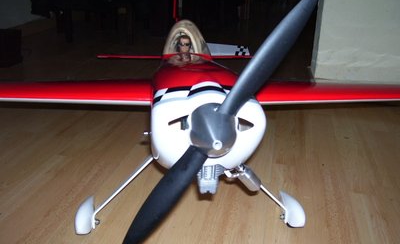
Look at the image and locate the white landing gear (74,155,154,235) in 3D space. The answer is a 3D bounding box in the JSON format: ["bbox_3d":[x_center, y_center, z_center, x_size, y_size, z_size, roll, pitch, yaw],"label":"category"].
[{"bbox_3d":[-0.166,0.130,0.778,0.171,0.172,0.125,-1,23,-4],"label":"white landing gear"}]

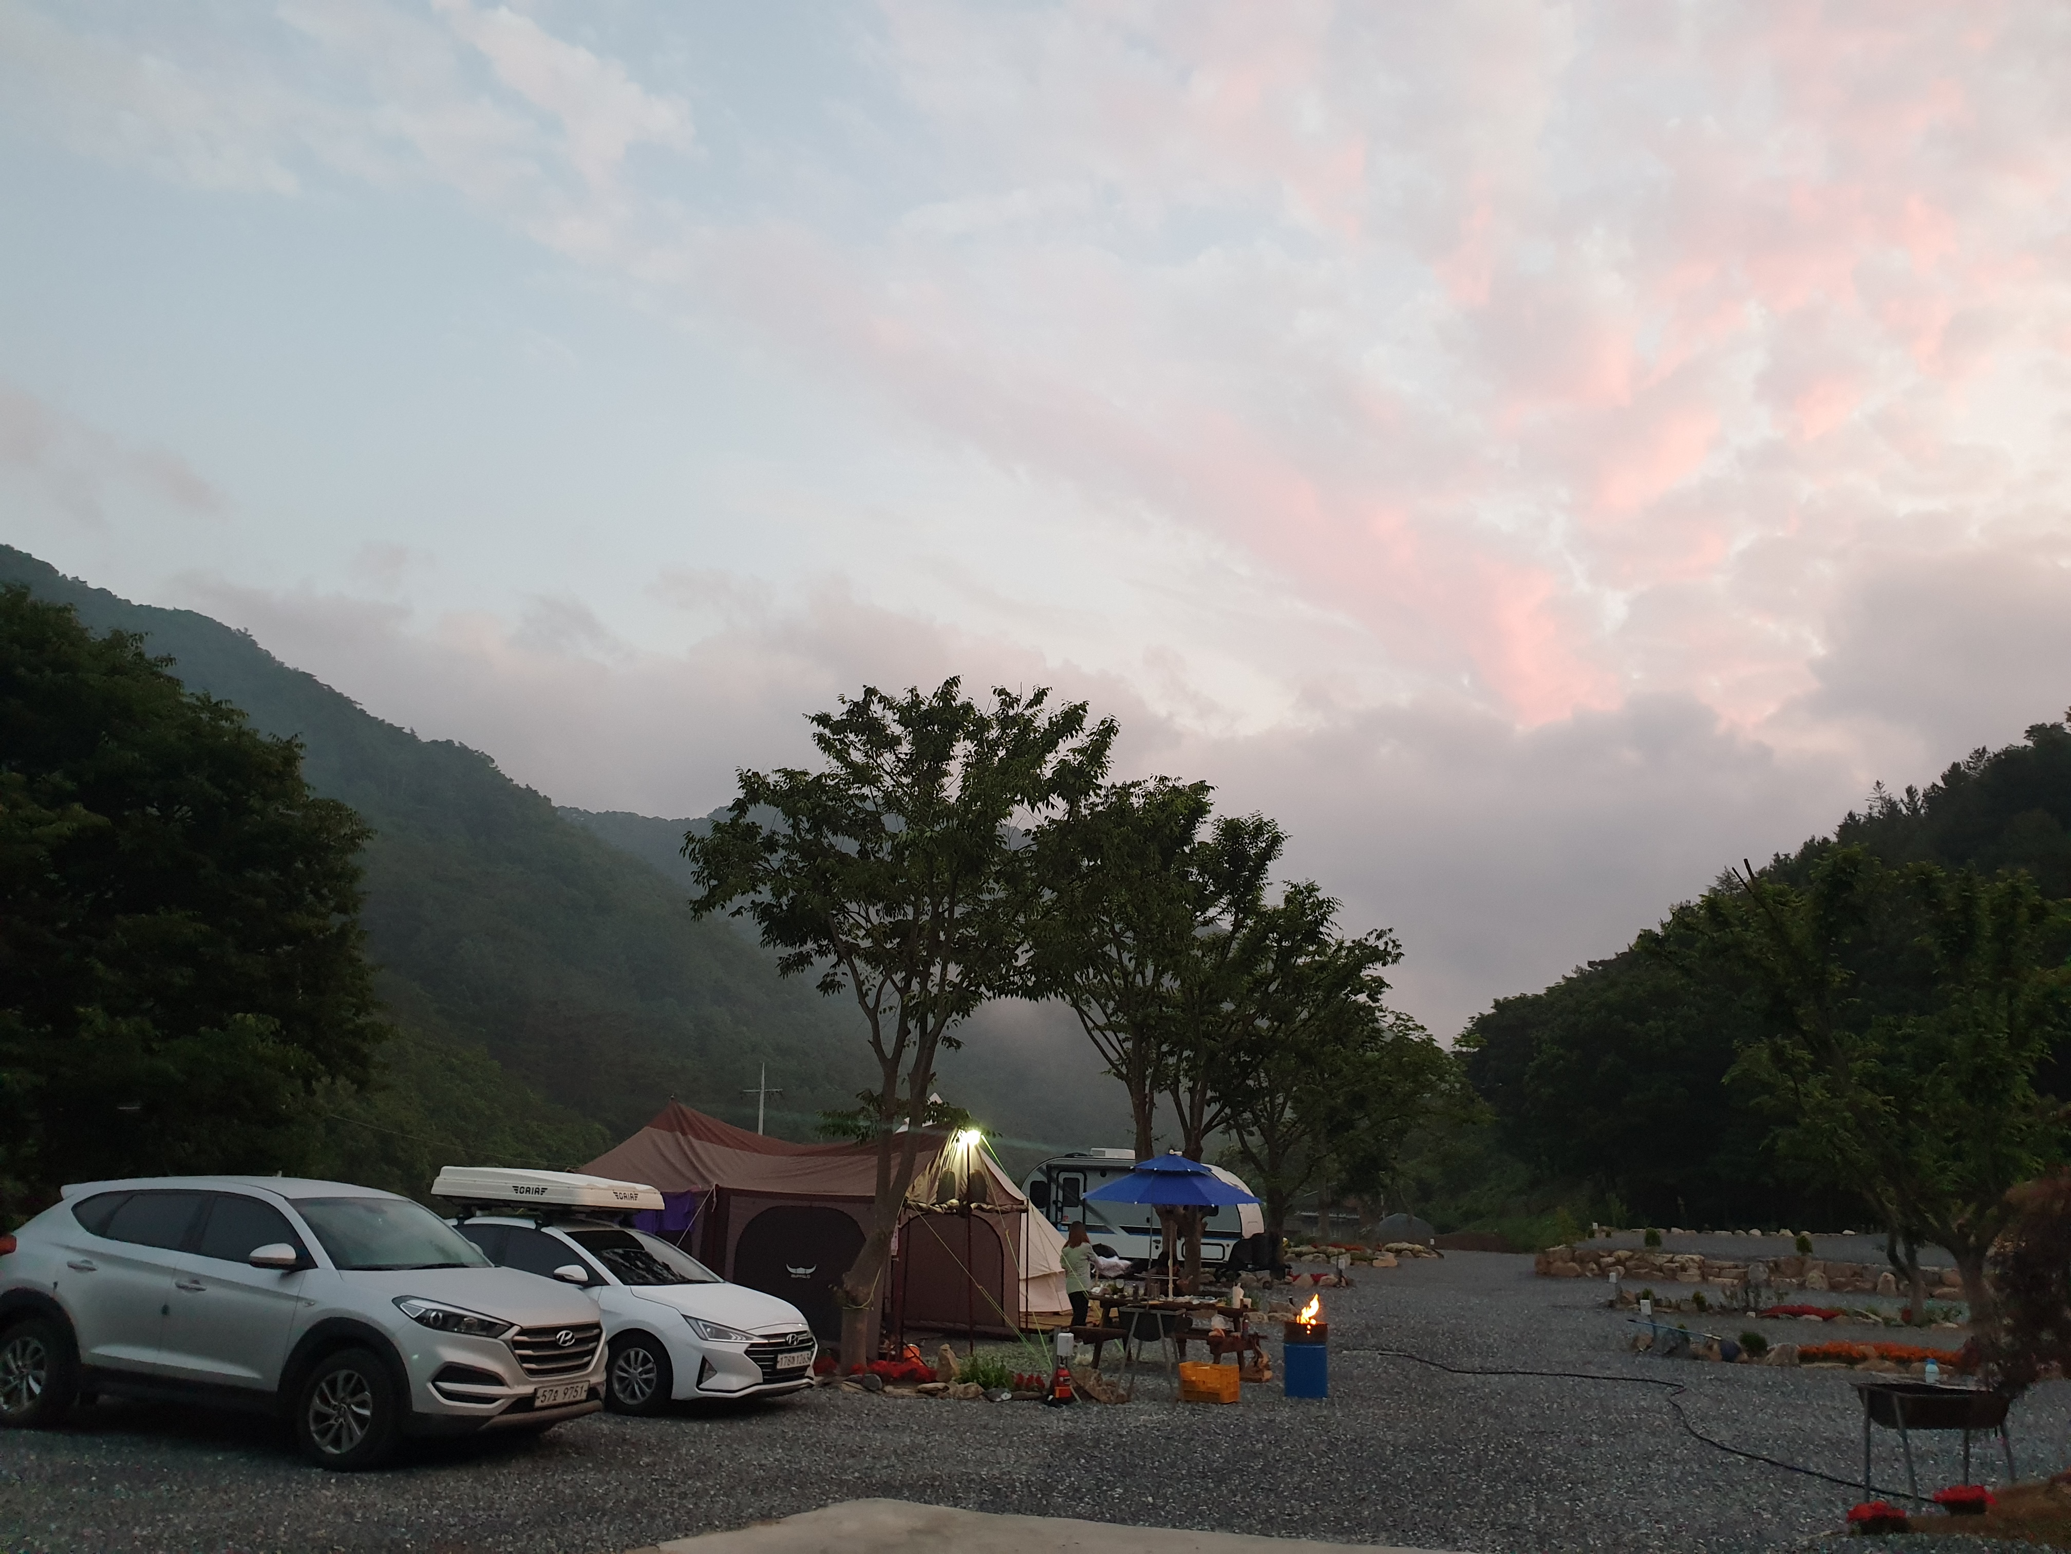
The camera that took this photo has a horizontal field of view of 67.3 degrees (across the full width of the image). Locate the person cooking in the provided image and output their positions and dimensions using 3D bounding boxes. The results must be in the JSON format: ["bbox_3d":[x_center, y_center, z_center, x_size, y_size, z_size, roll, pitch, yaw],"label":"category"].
[{"bbox_3d":[0.498,6.170,18.626,0.480,1.640,0.450,-10,-20,35],"label":"person cooking"}]

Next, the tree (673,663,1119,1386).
[{"bbox_3d":[-1.596,2.677,17.529,4.750,7.583,4.700,2,-16,0],"label":"tree"}]

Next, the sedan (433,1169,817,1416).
[{"bbox_3d":[-3.996,4.418,13.438,4.620,1.700,1.820,-5,-18,24],"label":"sedan"}]

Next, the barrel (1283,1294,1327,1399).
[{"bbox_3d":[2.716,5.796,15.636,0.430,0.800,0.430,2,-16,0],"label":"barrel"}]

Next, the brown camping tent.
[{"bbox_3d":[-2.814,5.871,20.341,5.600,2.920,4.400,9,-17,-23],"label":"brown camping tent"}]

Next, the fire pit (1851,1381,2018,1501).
[{"bbox_3d":[6.254,4.594,10.818,0.840,0.730,0.600,1,-16,3],"label":"fire pit"}]

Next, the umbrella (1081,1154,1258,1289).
[{"bbox_3d":[1.634,5.883,19.034,2.150,2.441,2.150,2,-16,0],"label":"umbrella"}]

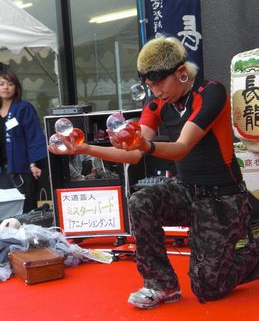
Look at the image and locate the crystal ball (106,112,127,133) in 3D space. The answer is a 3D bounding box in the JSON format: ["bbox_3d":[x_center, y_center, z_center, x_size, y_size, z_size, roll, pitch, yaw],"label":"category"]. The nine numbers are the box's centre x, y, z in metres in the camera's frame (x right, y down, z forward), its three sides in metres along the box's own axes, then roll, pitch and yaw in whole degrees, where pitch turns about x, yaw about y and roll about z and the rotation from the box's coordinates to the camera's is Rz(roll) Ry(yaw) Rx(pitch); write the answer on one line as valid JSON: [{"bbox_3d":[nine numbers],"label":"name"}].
[{"bbox_3d":[-0.049,-0.146,2.870,0.076,0.076,0.076,-4,7,0],"label":"crystal ball"}]

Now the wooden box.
[{"bbox_3d":[-0.446,0.515,3.644,0.197,0.108,0.220,-7,7,-25],"label":"wooden box"}]

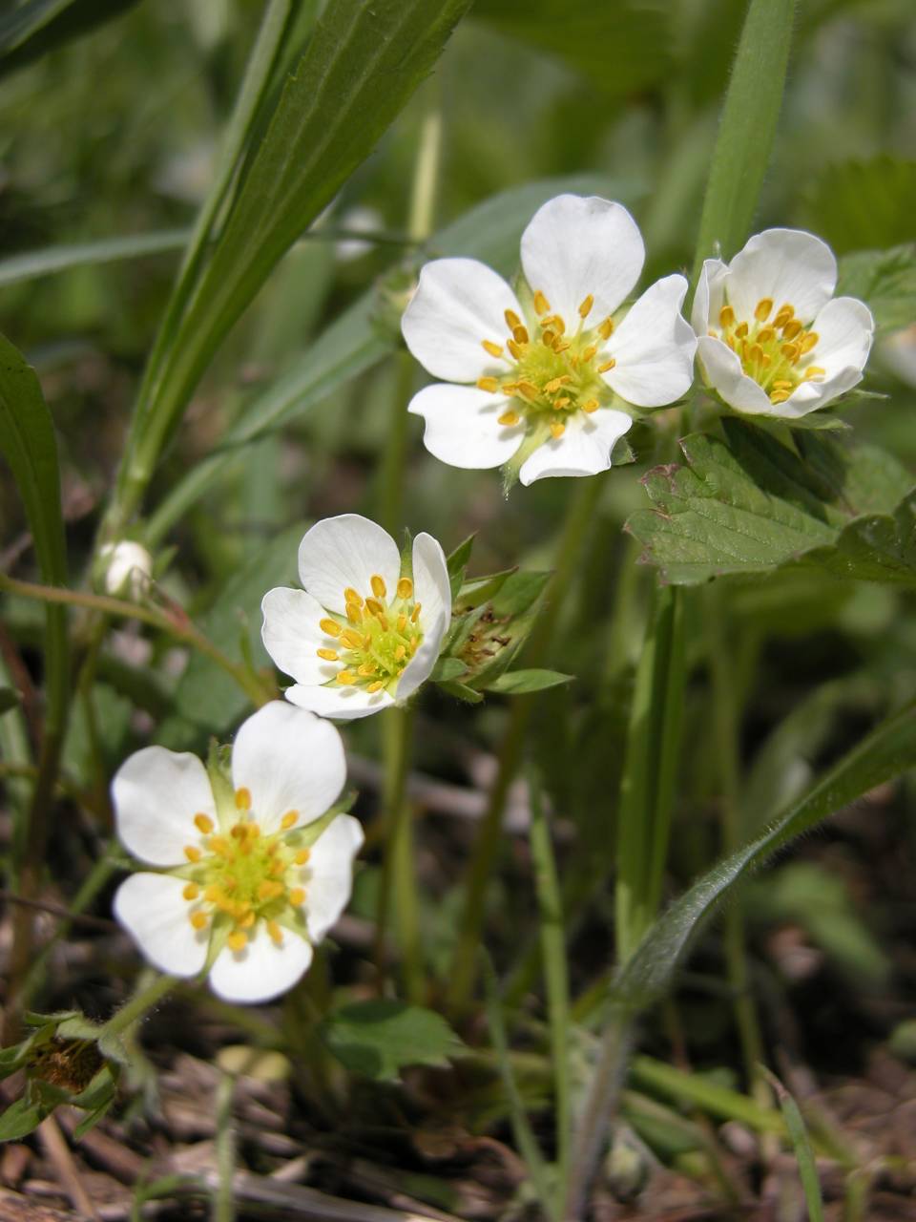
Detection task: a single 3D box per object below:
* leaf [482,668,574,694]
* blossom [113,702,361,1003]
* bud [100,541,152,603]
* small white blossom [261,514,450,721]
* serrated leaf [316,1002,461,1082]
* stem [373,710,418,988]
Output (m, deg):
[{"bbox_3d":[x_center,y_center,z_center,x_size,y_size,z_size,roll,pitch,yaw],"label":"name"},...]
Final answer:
[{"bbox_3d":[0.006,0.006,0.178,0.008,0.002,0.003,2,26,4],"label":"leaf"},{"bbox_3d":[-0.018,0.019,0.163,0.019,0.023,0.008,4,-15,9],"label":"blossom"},{"bbox_3d":[-0.031,-0.004,0.190,0.005,0.005,0.005,0,21,0],"label":"bud"},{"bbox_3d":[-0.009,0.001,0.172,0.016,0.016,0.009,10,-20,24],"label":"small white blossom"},{"bbox_3d":[-0.007,0.043,0.205,0.015,0.003,0.010,0,26,0],"label":"serrated leaf"},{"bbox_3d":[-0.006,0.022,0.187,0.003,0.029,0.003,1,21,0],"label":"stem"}]

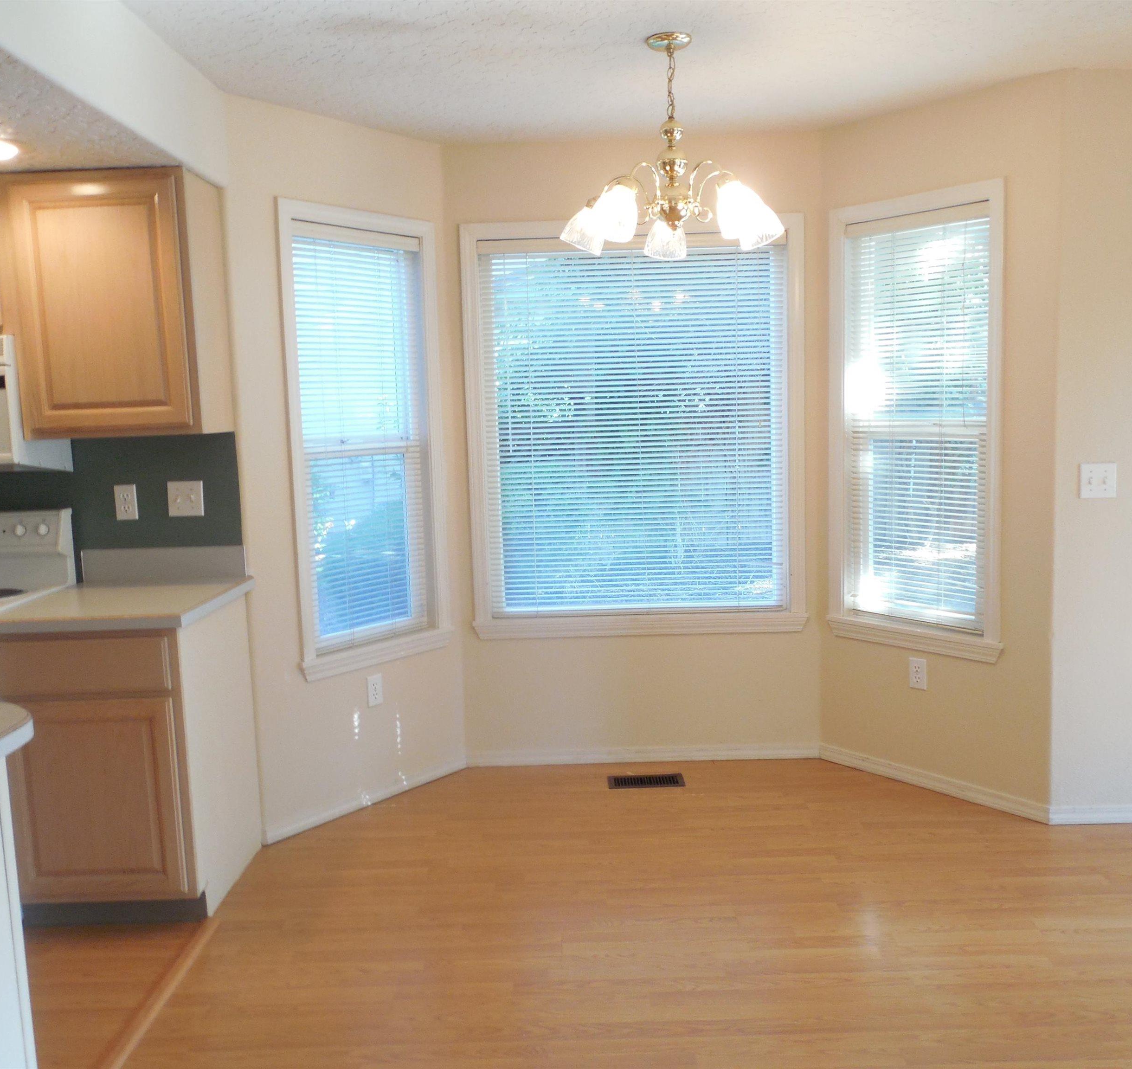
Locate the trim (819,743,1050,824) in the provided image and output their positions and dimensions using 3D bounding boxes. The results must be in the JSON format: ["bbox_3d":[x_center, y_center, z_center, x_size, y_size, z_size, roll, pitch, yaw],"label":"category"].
[{"bbox_3d":[1.344,0.926,3.876,0.016,0.072,0.944,-7,8,-40],"label":"trim"}]

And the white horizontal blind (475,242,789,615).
[{"bbox_3d":[0.275,-0.417,4.091,1.200,1.500,0.045,-2,6,1],"label":"white horizontal blind"}]

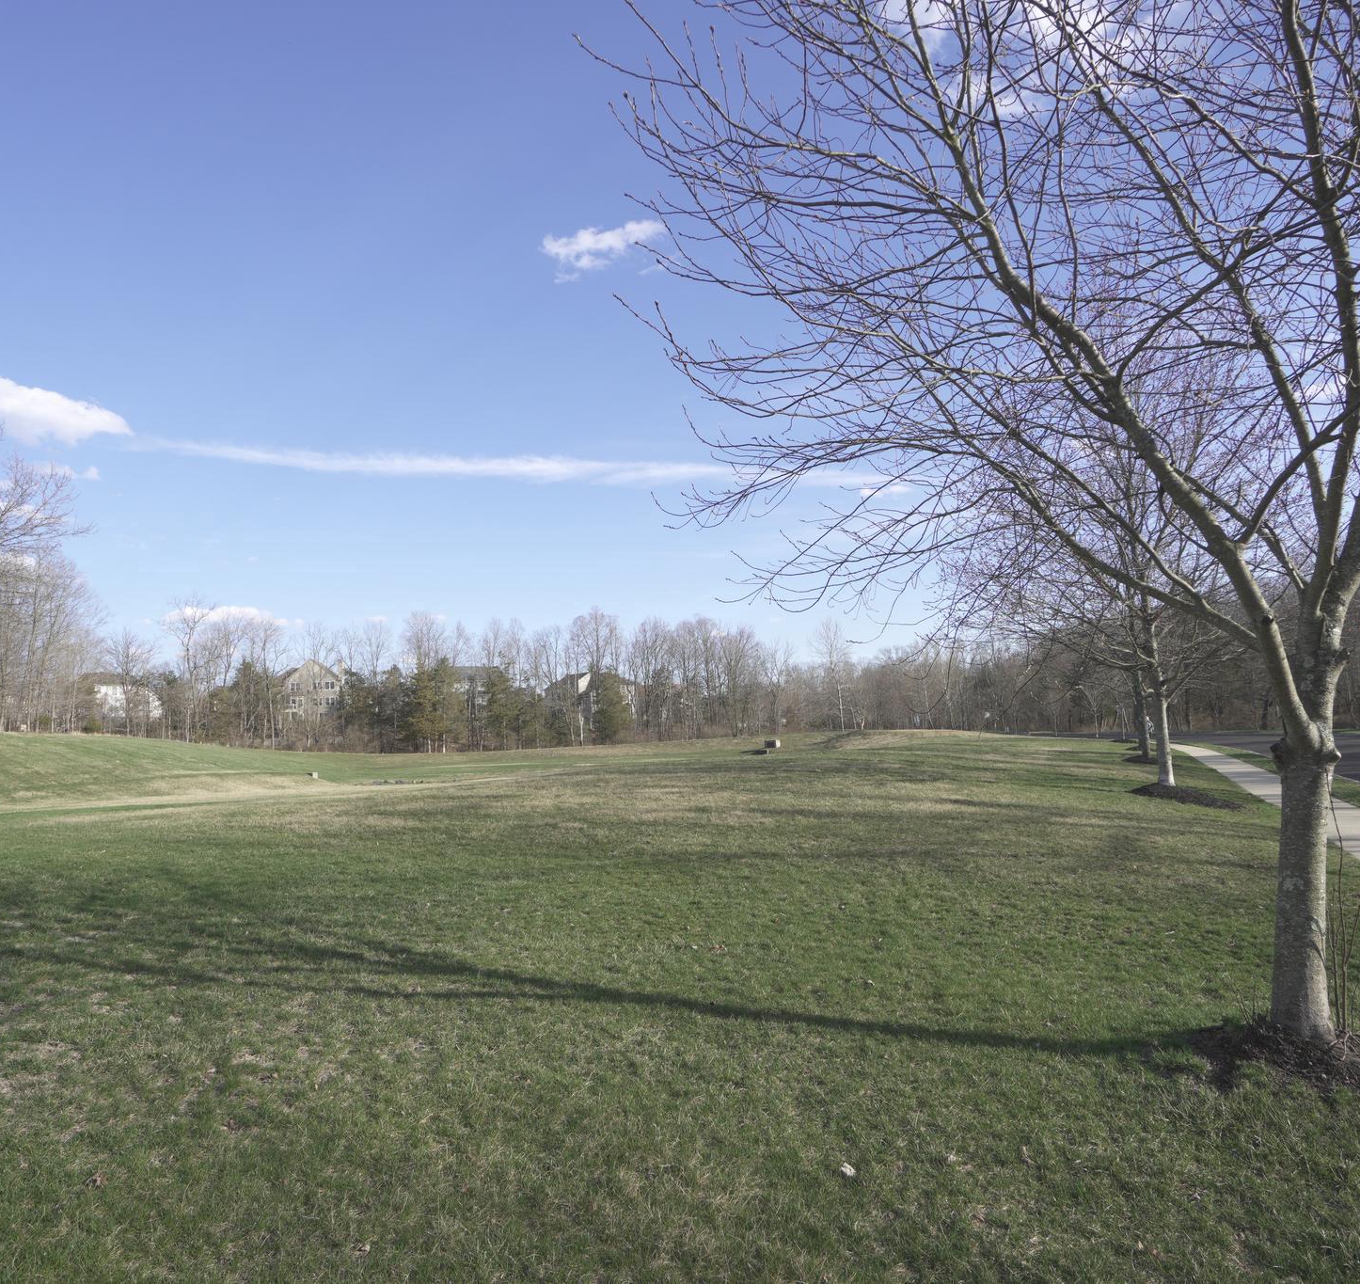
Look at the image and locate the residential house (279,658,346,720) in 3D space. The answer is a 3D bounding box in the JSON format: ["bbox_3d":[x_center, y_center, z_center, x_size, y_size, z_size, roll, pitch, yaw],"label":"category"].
[{"bbox_3d":[-66.880,8.860,147.000,12.000,11.400,11.000,2,-5,-19],"label":"residential house"}]

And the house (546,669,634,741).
[{"bbox_3d":[-15.240,11.260,141.000,14.500,11.800,11.500,0,-5,-2],"label":"house"}]

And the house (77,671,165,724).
[{"bbox_3d":[-103.850,10.660,150.000,13.500,9.600,10.500,2,-5,-24],"label":"house"}]

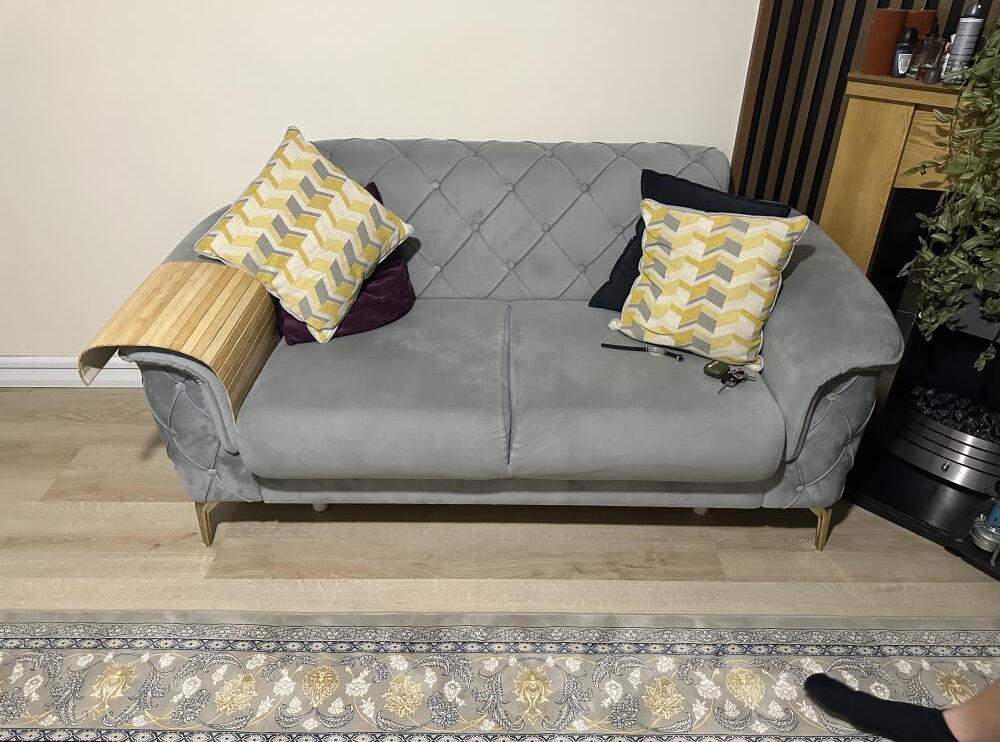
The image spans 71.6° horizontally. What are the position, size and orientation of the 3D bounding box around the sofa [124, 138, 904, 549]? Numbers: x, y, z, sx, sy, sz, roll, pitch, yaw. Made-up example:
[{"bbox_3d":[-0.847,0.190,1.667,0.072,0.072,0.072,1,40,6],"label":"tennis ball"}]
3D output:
[{"bbox_3d":[0.033,-0.103,1.851,1.720,0.870,0.820,0,29,0],"label":"sofa"}]

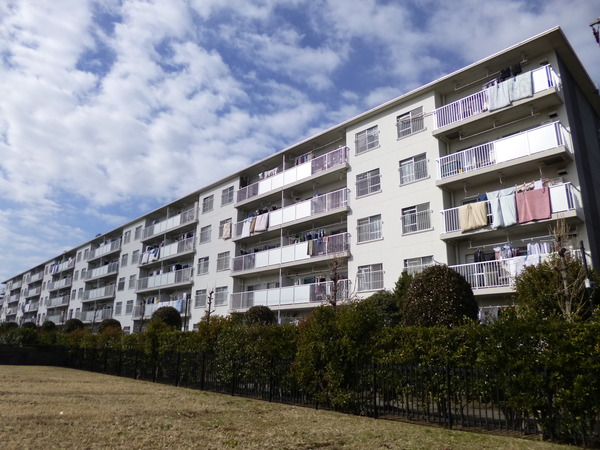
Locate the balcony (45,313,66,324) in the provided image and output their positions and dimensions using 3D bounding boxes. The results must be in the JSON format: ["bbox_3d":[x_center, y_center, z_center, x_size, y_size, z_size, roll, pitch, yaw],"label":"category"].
[{"bbox_3d":[-35.795,14.210,61.755,1.177,1.375,11.229,15,-21,-42],"label":"balcony"}]

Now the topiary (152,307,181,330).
[{"bbox_3d":[-8.817,7.056,27.180,2.050,3.342,2.050,15,-21,-42],"label":"topiary"}]

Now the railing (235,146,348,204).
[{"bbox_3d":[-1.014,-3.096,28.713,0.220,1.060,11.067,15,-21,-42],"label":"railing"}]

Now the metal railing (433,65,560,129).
[{"bbox_3d":[8.912,-5.401,19.268,1.250,1.320,5.410,15,-21,-42],"label":"metal railing"}]

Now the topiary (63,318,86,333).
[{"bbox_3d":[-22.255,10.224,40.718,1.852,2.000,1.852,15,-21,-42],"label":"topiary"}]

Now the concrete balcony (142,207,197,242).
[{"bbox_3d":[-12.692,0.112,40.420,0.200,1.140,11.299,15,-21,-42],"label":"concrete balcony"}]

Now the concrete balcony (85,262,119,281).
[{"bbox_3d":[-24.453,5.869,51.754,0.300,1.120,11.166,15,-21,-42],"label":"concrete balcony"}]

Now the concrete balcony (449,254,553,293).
[{"bbox_3d":[8.842,2.208,17.212,1.177,1.375,5.414,15,-21,-42],"label":"concrete balcony"}]

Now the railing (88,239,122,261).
[{"bbox_3d":[-24.031,3.447,52.484,1.250,1.320,11.257,15,-21,-42],"label":"railing"}]

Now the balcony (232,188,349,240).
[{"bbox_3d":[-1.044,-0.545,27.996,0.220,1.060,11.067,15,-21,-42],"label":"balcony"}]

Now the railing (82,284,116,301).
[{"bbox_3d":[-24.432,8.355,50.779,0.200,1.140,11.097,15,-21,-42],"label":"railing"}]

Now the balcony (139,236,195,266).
[{"bbox_3d":[-12.380,2.863,39.997,1.250,1.320,11.459,15,-21,-42],"label":"balcony"}]

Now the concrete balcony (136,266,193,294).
[{"bbox_3d":[-12.410,5.416,39.287,1.250,1.320,11.459,15,-21,-42],"label":"concrete balcony"}]

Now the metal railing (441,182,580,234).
[{"bbox_3d":[8.872,-0.343,17.929,1.177,1.375,5.414,15,-21,-42],"label":"metal railing"}]

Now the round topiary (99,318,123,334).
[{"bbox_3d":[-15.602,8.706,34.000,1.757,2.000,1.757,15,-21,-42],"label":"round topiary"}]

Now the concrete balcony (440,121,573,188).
[{"bbox_3d":[8.973,-2.867,18.769,1.300,1.350,5.414,15,-21,-42],"label":"concrete balcony"}]

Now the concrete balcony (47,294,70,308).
[{"bbox_3d":[-35.853,11.712,62.925,1.250,1.320,11.637,15,-21,-42],"label":"concrete balcony"}]

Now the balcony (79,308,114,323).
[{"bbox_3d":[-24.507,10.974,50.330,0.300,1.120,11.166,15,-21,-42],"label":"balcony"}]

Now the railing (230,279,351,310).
[{"bbox_3d":[-0.784,4.796,26.818,1.177,1.375,11.209,15,-21,-42],"label":"railing"}]

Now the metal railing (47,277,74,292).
[{"bbox_3d":[-35.867,9.234,63.814,1.300,1.350,11.366,15,-21,-42],"label":"metal railing"}]

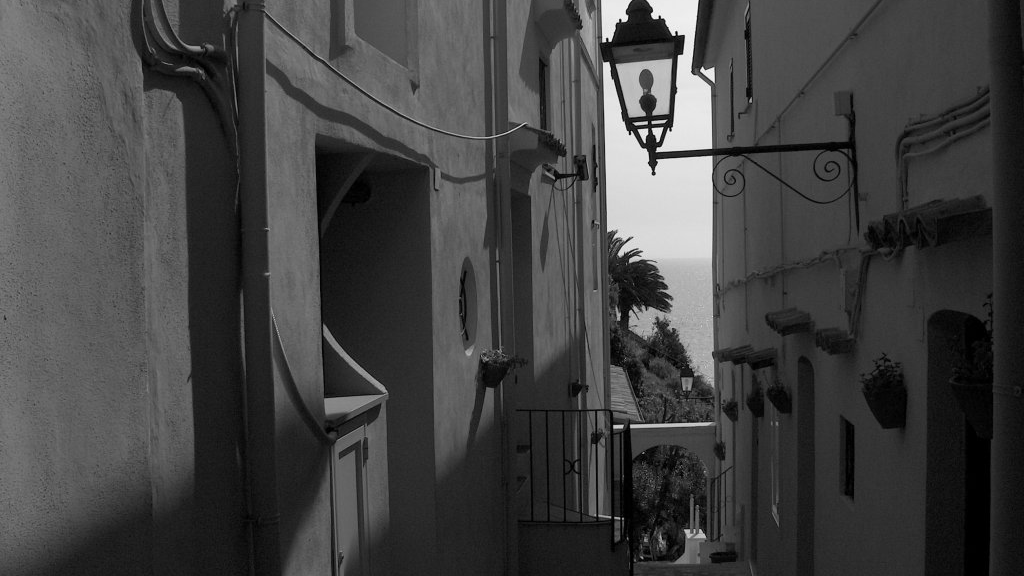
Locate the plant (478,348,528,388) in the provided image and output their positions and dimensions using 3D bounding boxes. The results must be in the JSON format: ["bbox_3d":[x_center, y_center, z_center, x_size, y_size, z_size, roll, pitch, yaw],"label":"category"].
[{"bbox_3d":[-0.065,0.552,7.500,0.310,0.290,0.260,0,2,10],"label":"plant"}]

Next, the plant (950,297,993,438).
[{"bbox_3d":[1.357,0.230,3.160,0.200,0.410,0.220,0,2,9],"label":"plant"}]

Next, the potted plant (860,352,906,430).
[{"bbox_3d":[1.545,0.431,4.530,0.180,0.305,0.220,0,2,9],"label":"potted plant"}]

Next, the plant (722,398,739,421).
[{"bbox_3d":[2.964,1.644,14.800,0.220,0.330,0.240,0,2,9],"label":"plant"}]

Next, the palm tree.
[{"bbox_3d":[6.747,-0.446,65.000,5.800,6.100,5.800,0,2,9],"label":"palm tree"}]

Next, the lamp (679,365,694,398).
[{"bbox_3d":[4.809,2.593,30.000,0.420,0.940,0.420,0,2,9],"label":"lamp"}]

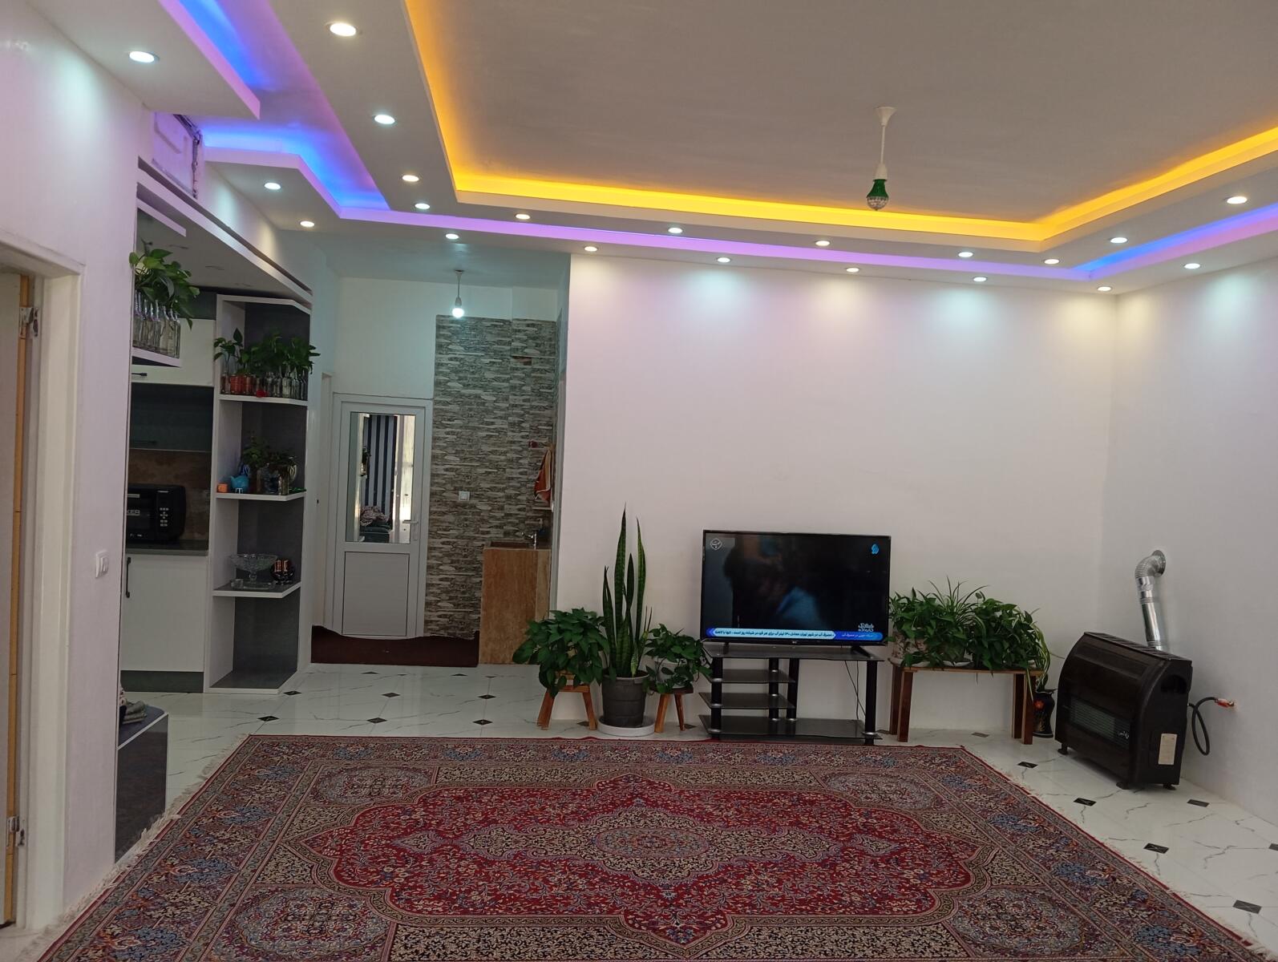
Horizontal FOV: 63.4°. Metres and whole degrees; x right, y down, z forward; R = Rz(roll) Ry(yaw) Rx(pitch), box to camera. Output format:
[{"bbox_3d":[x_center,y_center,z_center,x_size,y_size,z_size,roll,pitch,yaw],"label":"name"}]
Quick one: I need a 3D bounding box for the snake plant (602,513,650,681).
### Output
[{"bbox_3d":[-0.076,0.685,6.014,0.270,1.070,0.270,3,2,-7],"label":"snake plant"}]

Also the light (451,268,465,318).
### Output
[{"bbox_3d":[-1.292,-1.329,7.404,0.085,0.350,0.085,3,2,-6],"label":"light"}]

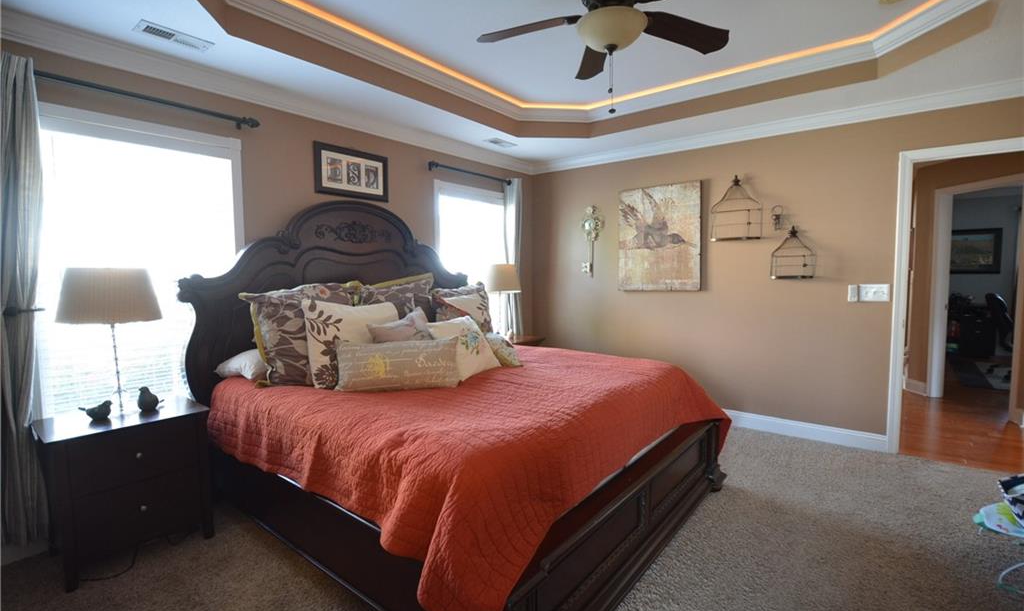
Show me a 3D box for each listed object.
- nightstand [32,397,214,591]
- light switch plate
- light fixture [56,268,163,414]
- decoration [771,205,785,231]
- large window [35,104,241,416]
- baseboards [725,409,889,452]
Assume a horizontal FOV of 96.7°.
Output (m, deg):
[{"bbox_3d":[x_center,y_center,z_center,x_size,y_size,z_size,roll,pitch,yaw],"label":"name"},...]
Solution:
[{"bbox_3d":[-1.793,0.827,2.139,0.410,0.625,0.560,3,6,39],"label":"nightstand"},{"bbox_3d":[2.537,-0.089,3.186,0.163,0.115,0.008,3,5,39],"label":"light switch plate"},{"bbox_3d":[-1.821,0.175,2.087,0.365,0.690,0.365,3,5,39],"label":"light fixture"},{"bbox_3d":[2.021,-0.668,3.467,0.085,0.190,0.050,3,6,39],"label":"decoration"},{"bbox_3d":[-1.913,-0.168,2.396,0.090,1.540,0.950,3,6,39],"label":"large window"},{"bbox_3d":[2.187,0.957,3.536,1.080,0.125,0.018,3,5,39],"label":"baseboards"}]

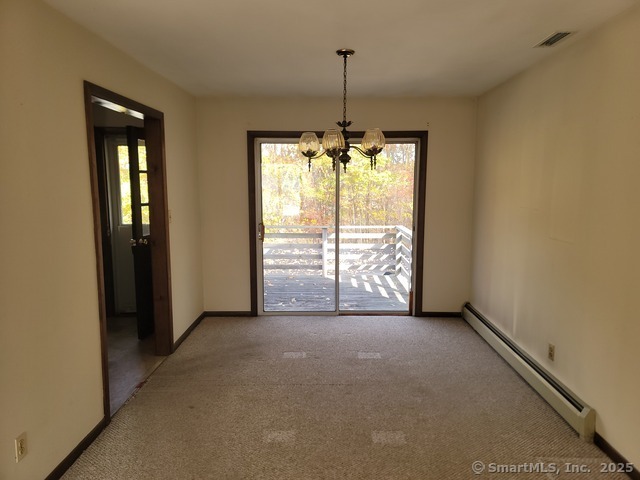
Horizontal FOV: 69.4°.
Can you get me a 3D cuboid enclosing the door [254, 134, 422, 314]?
[{"bbox_3d":[0.192,-0.124,5.200,1.801,2.001,0.099,0,8,1],"label":"door"}]

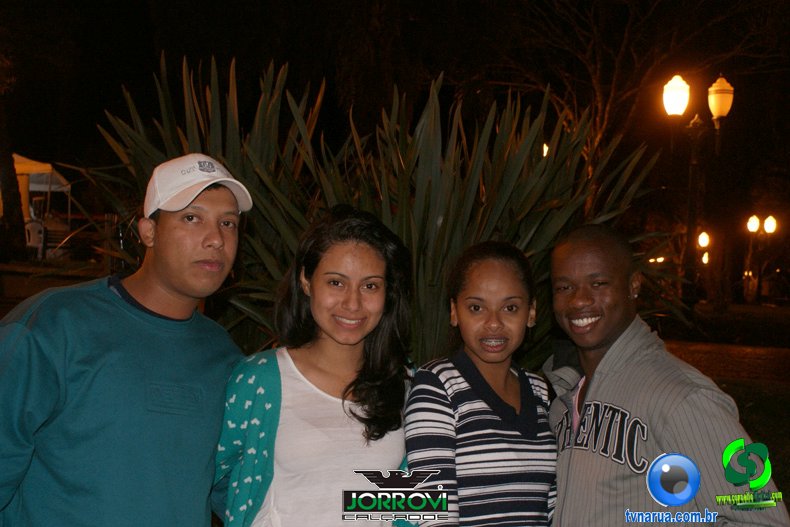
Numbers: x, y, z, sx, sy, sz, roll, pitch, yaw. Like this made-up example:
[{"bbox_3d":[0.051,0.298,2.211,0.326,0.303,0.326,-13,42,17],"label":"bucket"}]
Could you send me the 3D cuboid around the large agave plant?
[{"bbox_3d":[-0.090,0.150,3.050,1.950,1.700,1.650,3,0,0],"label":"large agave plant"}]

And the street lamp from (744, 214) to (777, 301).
[{"bbox_3d":[14.274,-0.176,36.000,1.080,3.450,0.450,3,0,9],"label":"street lamp"}]

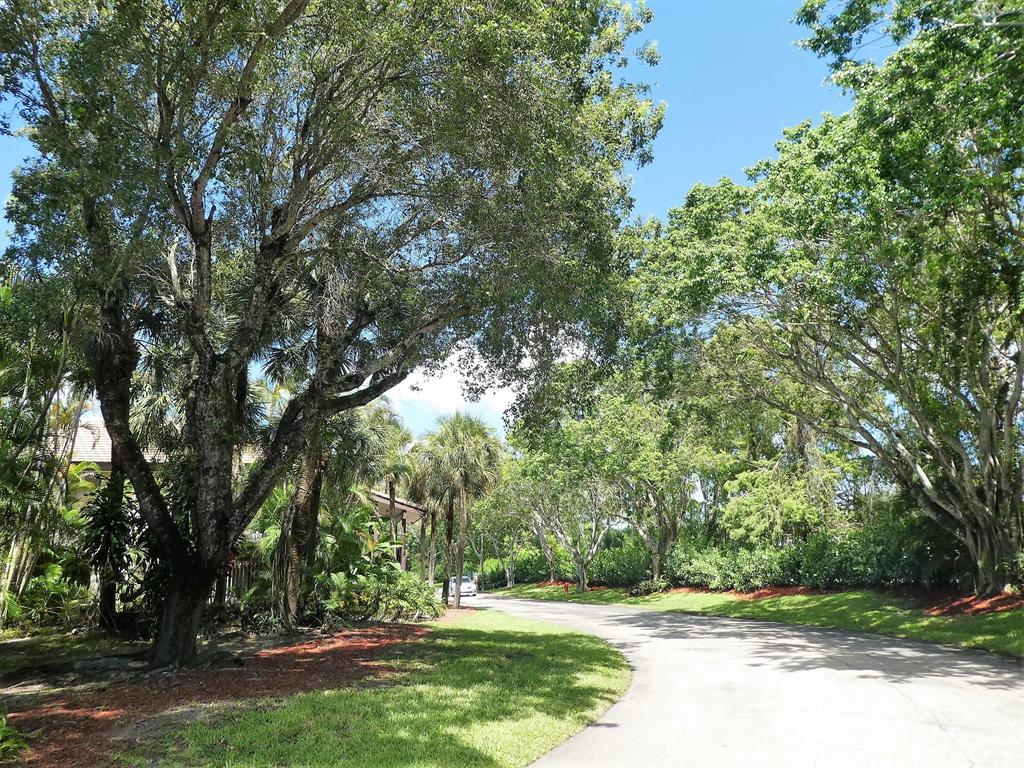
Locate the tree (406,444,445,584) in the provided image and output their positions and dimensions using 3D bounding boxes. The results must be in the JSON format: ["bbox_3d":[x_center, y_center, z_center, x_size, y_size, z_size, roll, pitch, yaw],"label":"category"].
[{"bbox_3d":[-5.438,8.768,45.691,2.900,10.004,2.900,0,-15,0],"label":"tree"}]

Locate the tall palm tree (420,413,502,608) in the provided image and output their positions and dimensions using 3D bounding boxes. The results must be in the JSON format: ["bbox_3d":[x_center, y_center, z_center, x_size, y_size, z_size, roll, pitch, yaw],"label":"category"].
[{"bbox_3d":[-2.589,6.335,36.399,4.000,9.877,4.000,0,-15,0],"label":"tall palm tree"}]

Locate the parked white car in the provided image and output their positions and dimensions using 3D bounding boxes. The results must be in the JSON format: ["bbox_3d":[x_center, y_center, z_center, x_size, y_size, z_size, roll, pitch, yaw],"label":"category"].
[{"bbox_3d":[-4.126,16.152,56.751,1.780,1.490,4.300,5,-16,-18],"label":"parked white car"}]

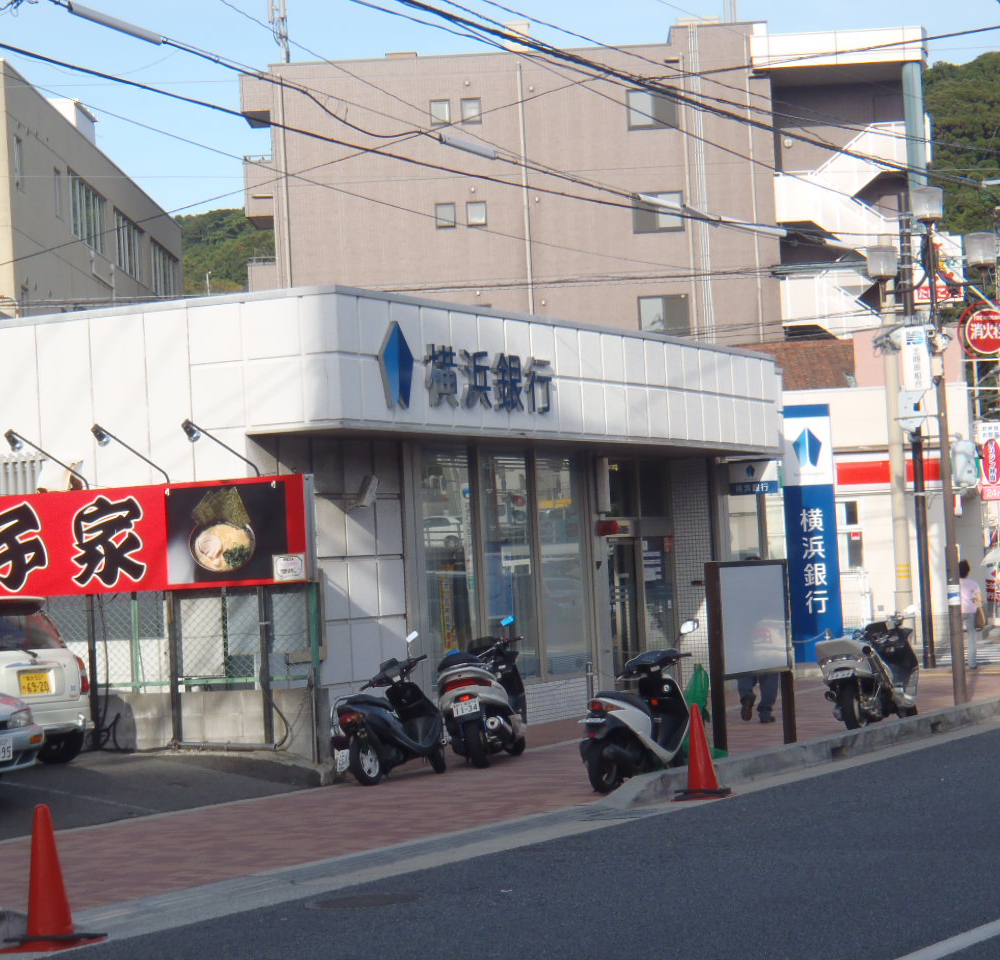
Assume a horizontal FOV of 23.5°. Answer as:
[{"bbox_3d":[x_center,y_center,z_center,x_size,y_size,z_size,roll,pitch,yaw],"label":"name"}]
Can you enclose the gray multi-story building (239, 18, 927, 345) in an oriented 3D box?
[{"bbox_3d":[2.817,-4.206,74.965,19.410,16.679,14.000,-3,-2,1],"label":"gray multi-story building"}]

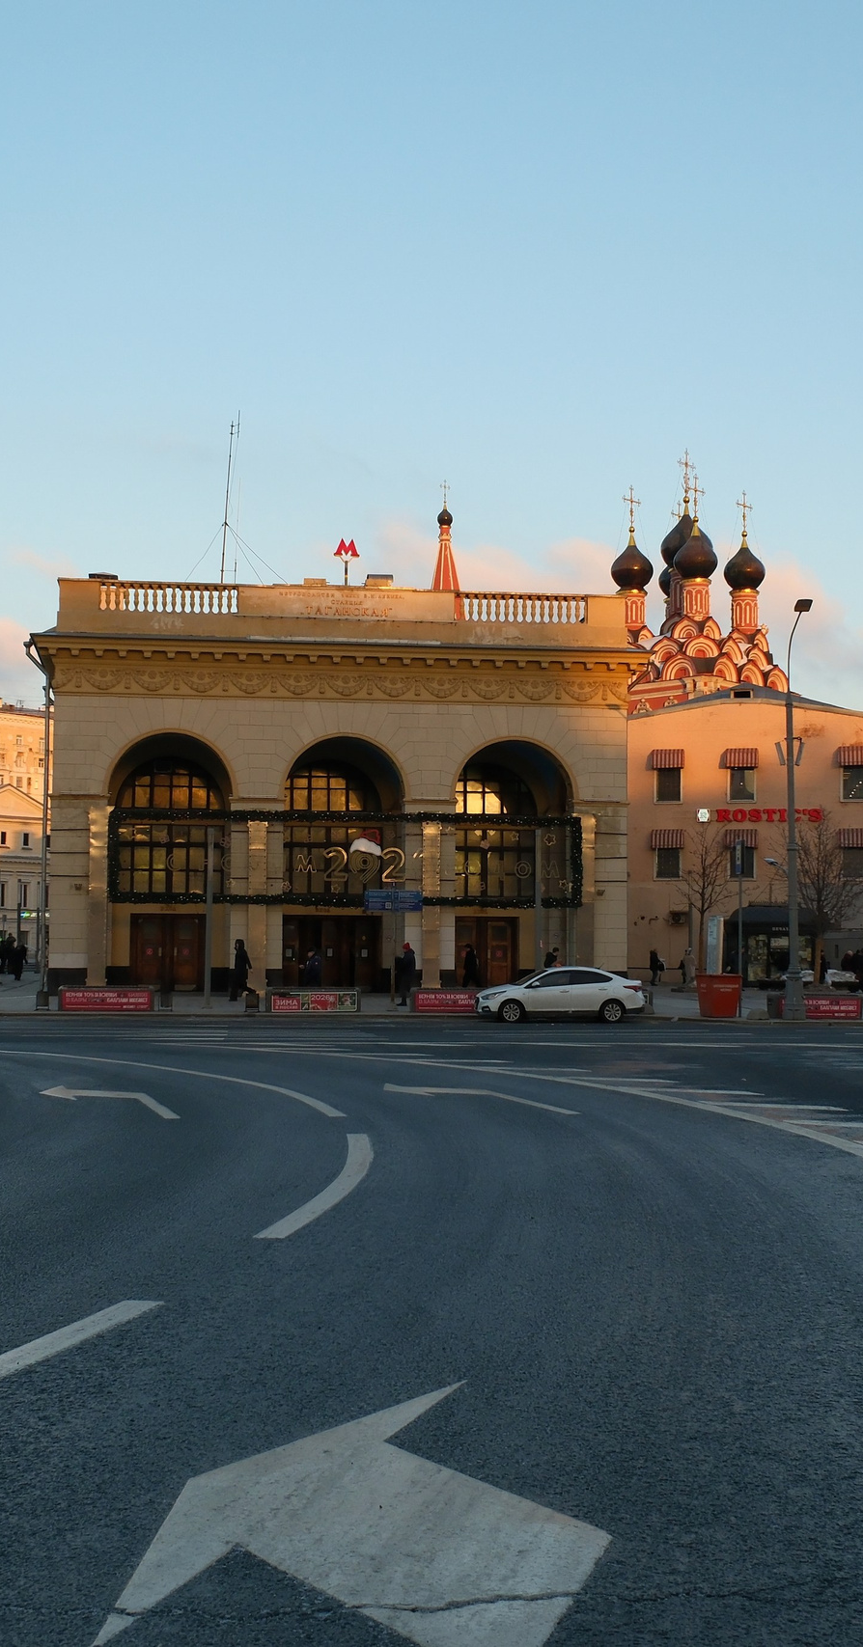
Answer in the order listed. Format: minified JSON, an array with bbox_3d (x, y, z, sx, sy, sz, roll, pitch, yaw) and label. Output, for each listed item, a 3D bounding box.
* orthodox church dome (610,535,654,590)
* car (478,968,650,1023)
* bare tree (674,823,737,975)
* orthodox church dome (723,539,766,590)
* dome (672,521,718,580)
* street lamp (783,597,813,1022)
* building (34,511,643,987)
[{"bbox_3d":[13.101,-17.073,121.500,2.750,3.500,2.750,0,-4,0],"label":"orthodox church dome"},{"bbox_3d":[3.405,4.426,48.551,4.400,1.470,1.730,1,-4,-3],"label":"car"},{"bbox_3d":[11.243,3.323,76.000,2.700,6.700,2.700,0,-4,0],"label":"bare tree"},{"bbox_3d":[20.552,-17.080,122.000,2.750,3.450,2.750,0,-4,0],"label":"orthodox church dome"},{"bbox_3d":[17.152,-17.650,120.000,2.850,3.685,2.850,0,-4,0],"label":"dome"},{"bbox_3d":[9.499,-0.310,47.923,0.600,10.770,2.100,1,-4,-2],"label":"street lamp"},{"bbox_3d":[-4.277,-0.957,76.947,22.000,15.400,19.000,1,-4,-6],"label":"building"}]

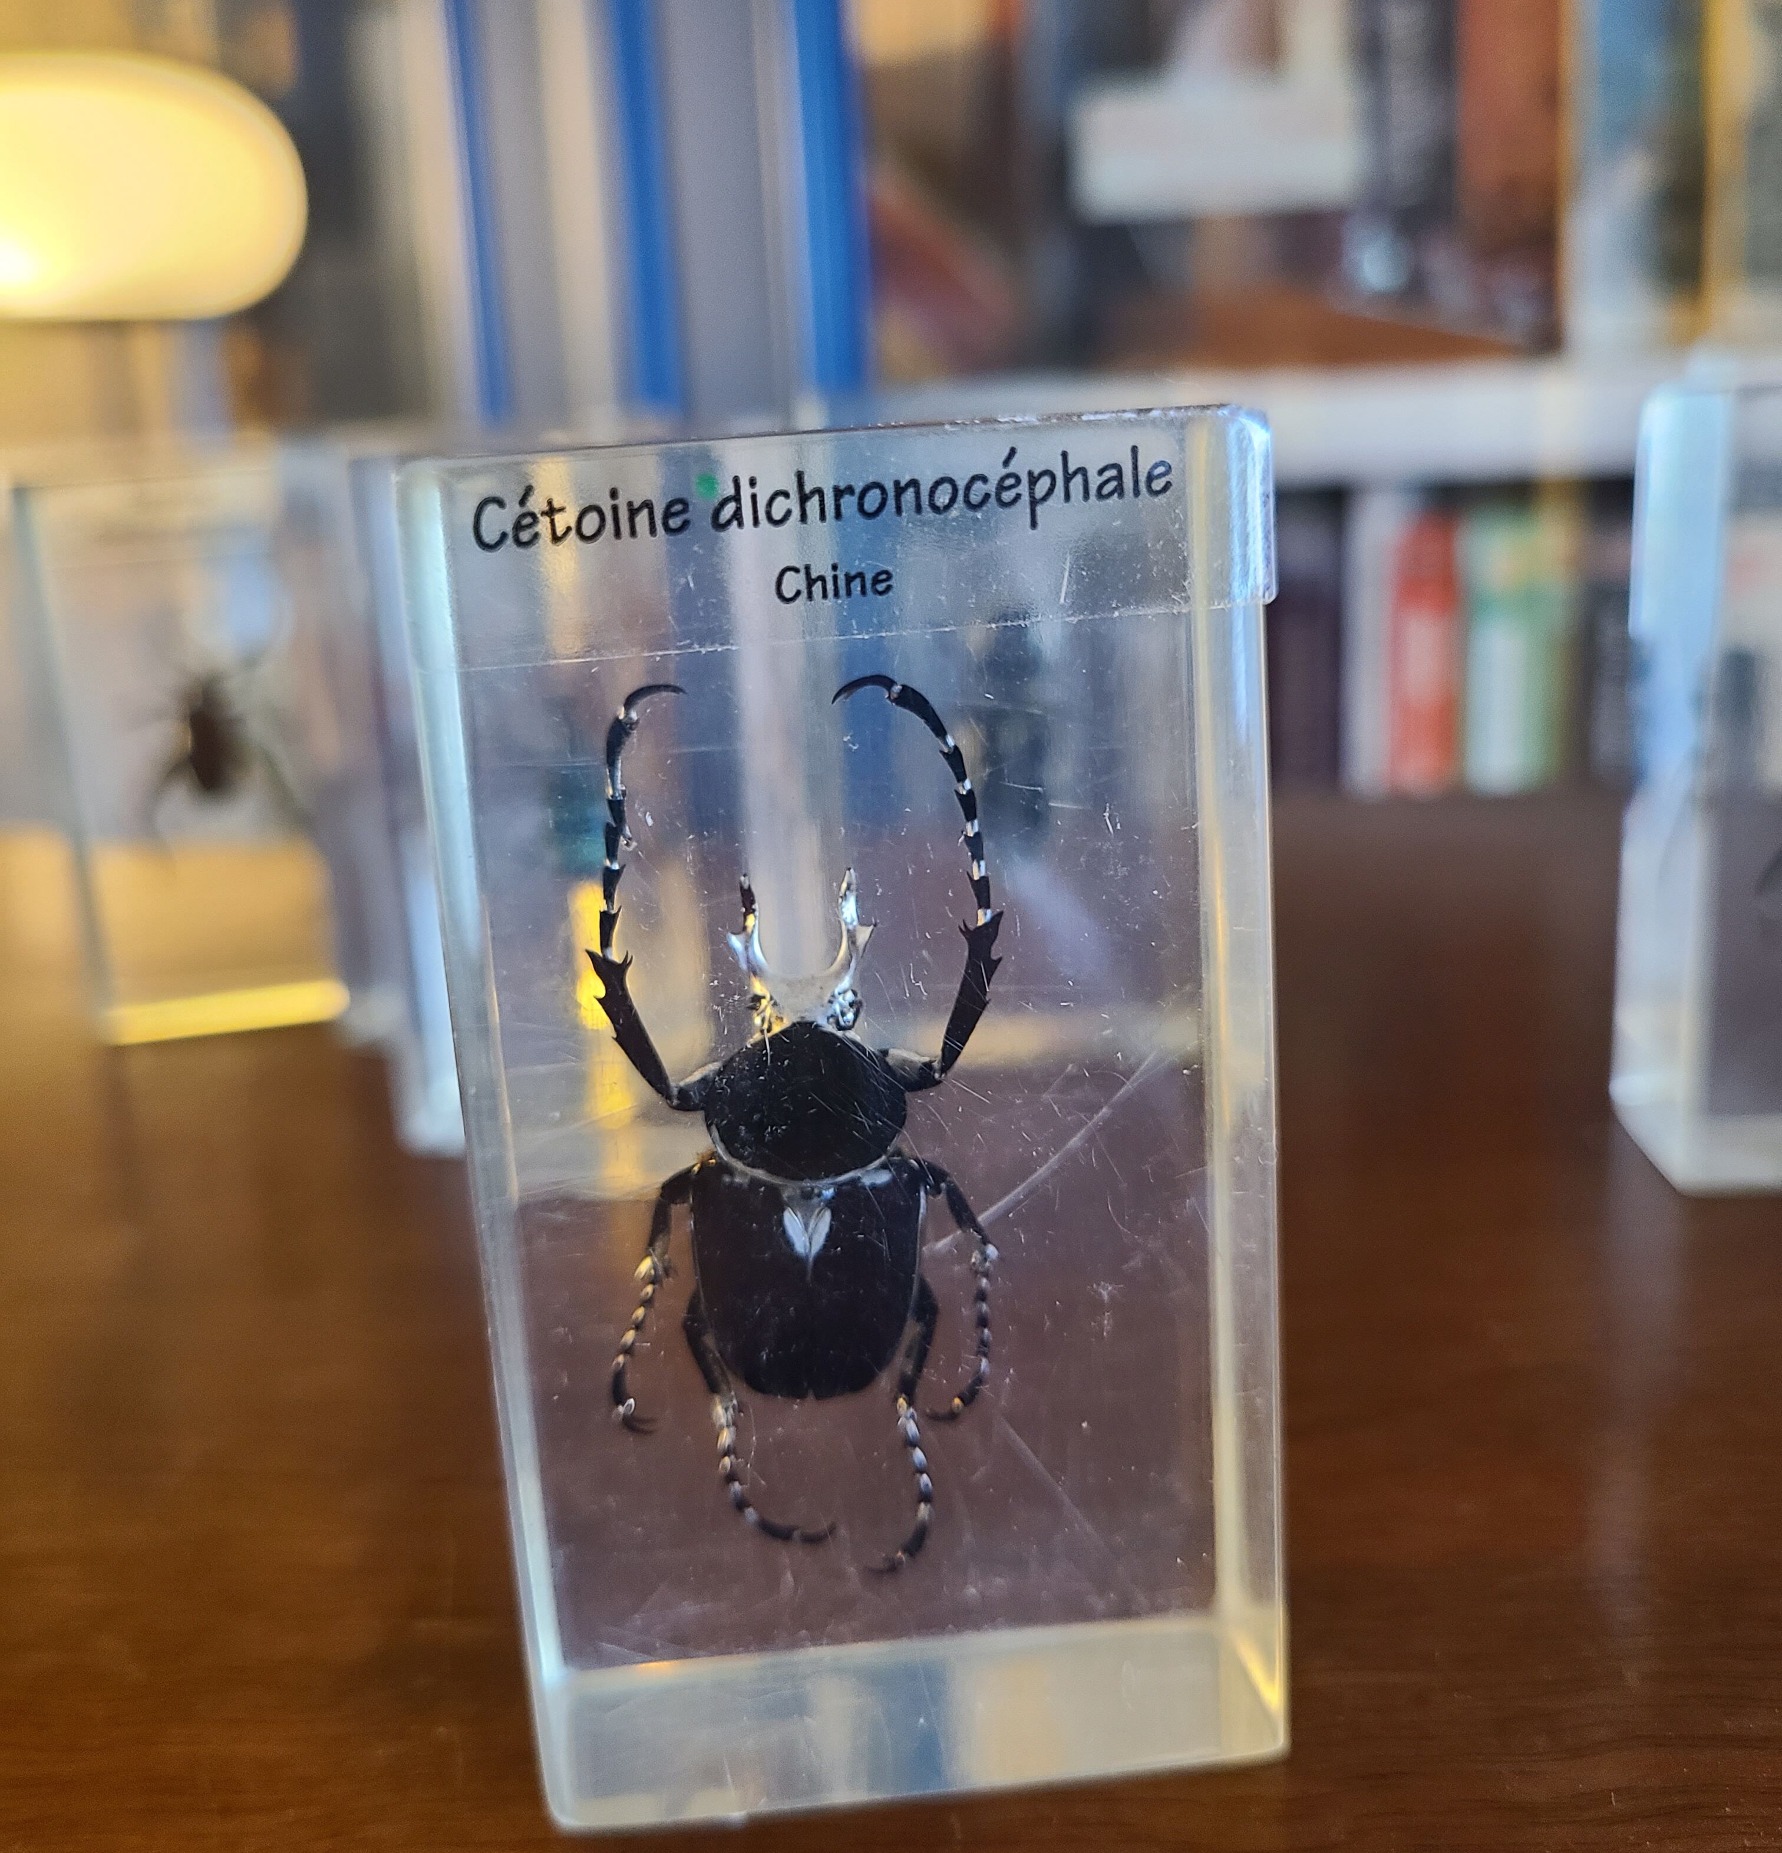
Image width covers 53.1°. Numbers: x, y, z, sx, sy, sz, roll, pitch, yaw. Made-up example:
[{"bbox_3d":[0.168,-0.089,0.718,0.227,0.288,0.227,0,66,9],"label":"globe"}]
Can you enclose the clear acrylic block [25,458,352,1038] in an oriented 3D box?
[{"bbox_3d":[-0.090,-0.024,0.245,0.040,0.073,0.023,-7,16,-13],"label":"clear acrylic block"}]

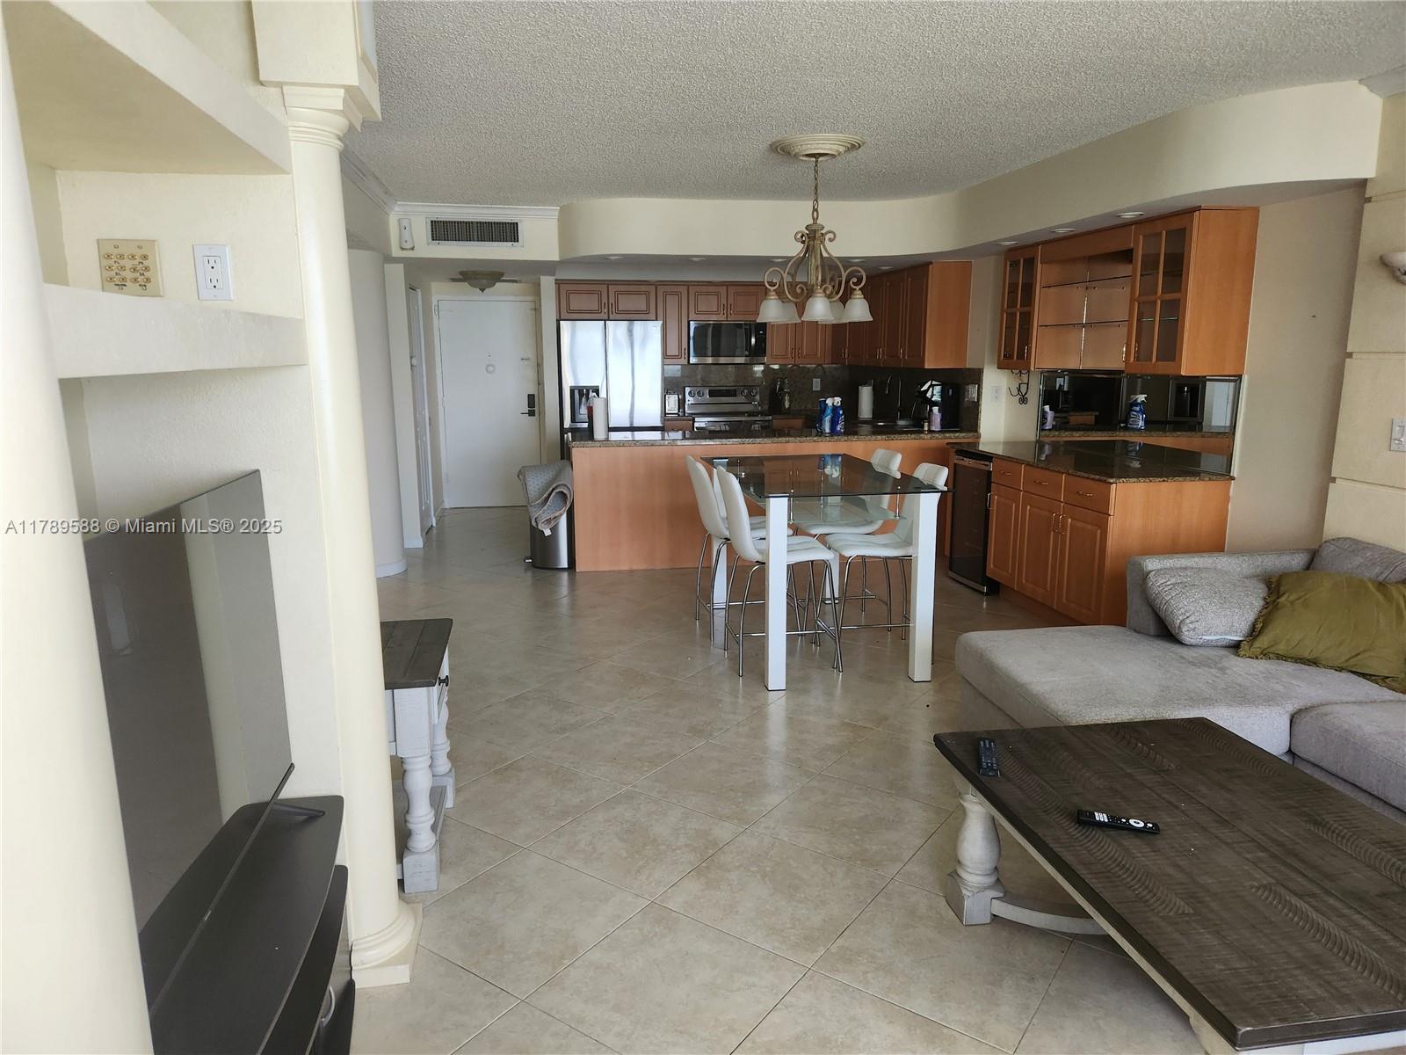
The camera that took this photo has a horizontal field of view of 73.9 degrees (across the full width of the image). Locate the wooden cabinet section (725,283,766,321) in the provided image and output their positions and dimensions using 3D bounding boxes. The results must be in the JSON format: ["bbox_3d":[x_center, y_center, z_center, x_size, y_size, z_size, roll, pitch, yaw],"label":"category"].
[{"bbox_3d":[0.391,-2.184,9.134,0.384,0.334,0.330,-2,11,-10],"label":"wooden cabinet section"}]

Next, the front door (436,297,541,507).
[{"bbox_3d":[-2.075,-1.194,9.162,0.920,2.010,0.050,-2,11,-10],"label":"front door"}]

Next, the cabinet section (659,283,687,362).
[{"bbox_3d":[-0.307,-1.964,9.048,0.282,0.739,0.330,-2,11,-10],"label":"cabinet section"}]

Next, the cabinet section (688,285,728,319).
[{"bbox_3d":[0.021,-2.172,9.069,0.378,0.326,0.330,-2,11,-10],"label":"cabinet section"}]

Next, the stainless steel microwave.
[{"bbox_3d":[0.218,-1.833,9.304,0.764,0.395,0.400,-2,11,-10],"label":"stainless steel microwave"}]

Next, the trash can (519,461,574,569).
[{"bbox_3d":[-1.126,-0.086,6.745,0.350,0.720,0.400,-2,11,-10],"label":"trash can"}]

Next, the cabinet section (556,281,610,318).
[{"bbox_3d":[-1.139,-2.135,8.865,0.468,0.334,0.330,-2,11,-10],"label":"cabinet section"}]

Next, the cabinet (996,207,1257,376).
[{"bbox_3d":[2.323,-1.292,5.368,0.335,0.787,1.820,-2,11,-11],"label":"cabinet"}]

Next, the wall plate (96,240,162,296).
[{"bbox_3d":[-1.185,-0.537,1.940,0.117,0.115,0.010,-2,11,-10],"label":"wall plate"}]

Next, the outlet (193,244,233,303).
[{"bbox_3d":[-1.044,-0.543,1.992,0.071,0.115,0.010,-2,11,-11],"label":"outlet"}]

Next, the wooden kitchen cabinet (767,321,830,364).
[{"bbox_3d":[0.905,-2.001,9.231,0.631,0.758,0.330,-2,11,-11],"label":"wooden kitchen cabinet"}]

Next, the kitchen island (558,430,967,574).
[{"bbox_3d":[0.525,-0.249,7.063,3.020,0.915,0.700,-2,11,-10],"label":"kitchen island"}]

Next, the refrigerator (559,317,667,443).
[{"bbox_3d":[-0.867,-1.013,8.814,0.910,1.792,0.770,-2,11,-11],"label":"refrigerator"}]

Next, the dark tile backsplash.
[{"bbox_3d":[0.844,-1.179,8.258,2.020,0.480,2.880,-2,11,-10],"label":"dark tile backsplash"}]

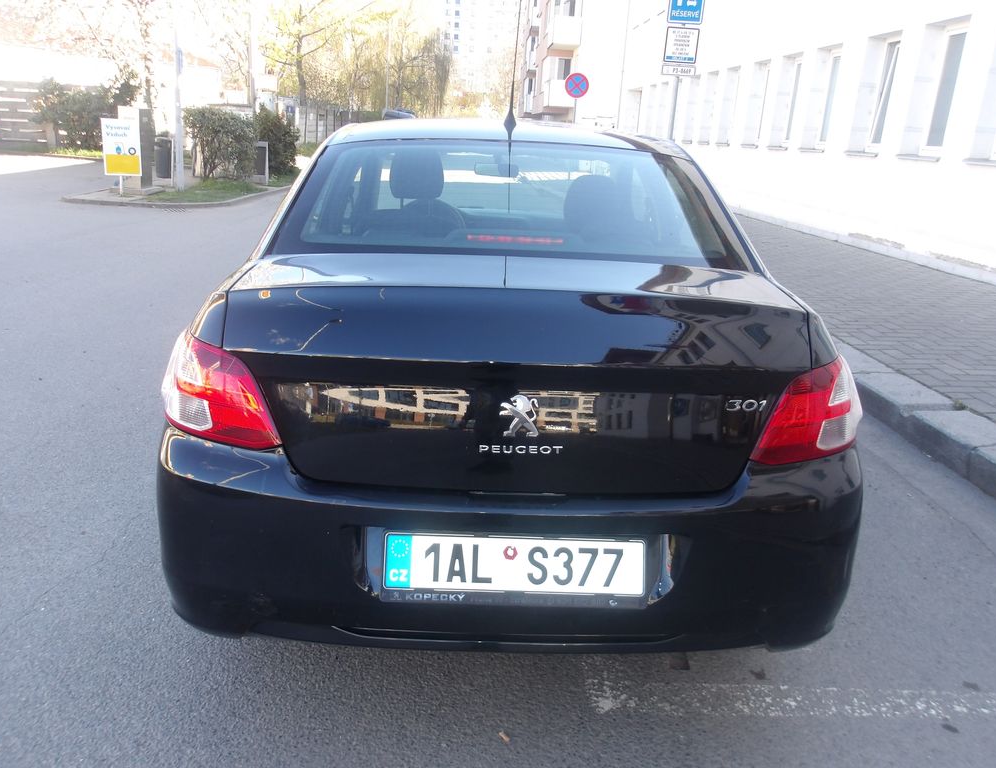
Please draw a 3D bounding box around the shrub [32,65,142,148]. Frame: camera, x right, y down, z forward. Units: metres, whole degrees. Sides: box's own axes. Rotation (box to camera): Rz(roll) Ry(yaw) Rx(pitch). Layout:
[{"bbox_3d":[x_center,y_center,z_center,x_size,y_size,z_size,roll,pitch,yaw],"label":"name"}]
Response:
[{"bbox_3d":[-13.587,-8.972,26.114,2.900,2.510,2.200,2,18,-2],"label":"shrub"}]

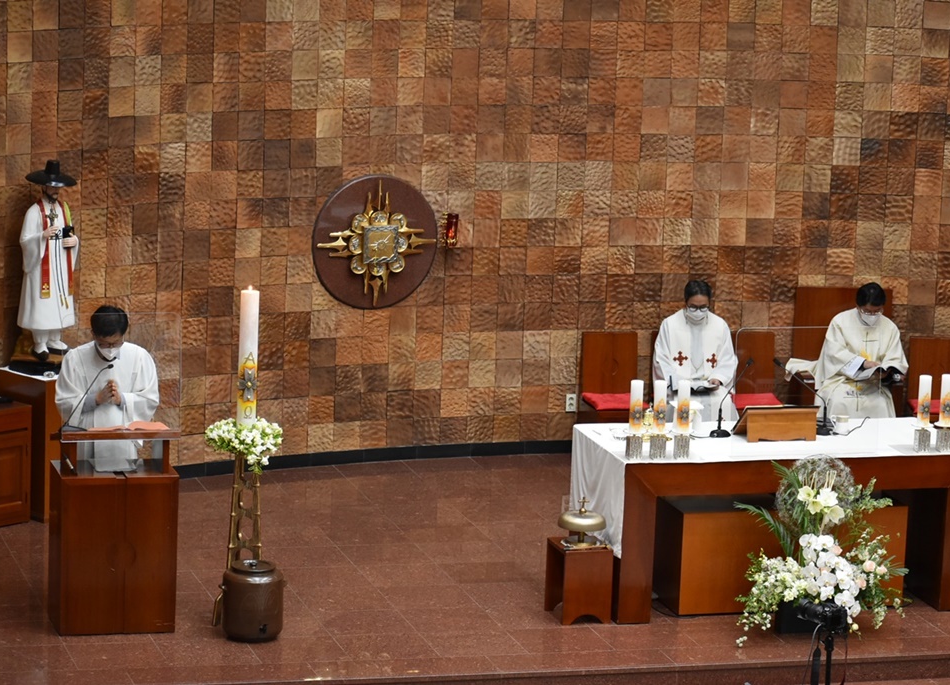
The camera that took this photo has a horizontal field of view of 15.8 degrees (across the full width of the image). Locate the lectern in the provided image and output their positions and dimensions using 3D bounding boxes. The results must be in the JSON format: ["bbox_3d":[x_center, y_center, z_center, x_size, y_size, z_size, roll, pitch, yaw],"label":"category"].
[{"bbox_3d":[-2.009,1.018,19.017,0.660,1.145,0.420,-1,11,-16],"label":"lectern"}]

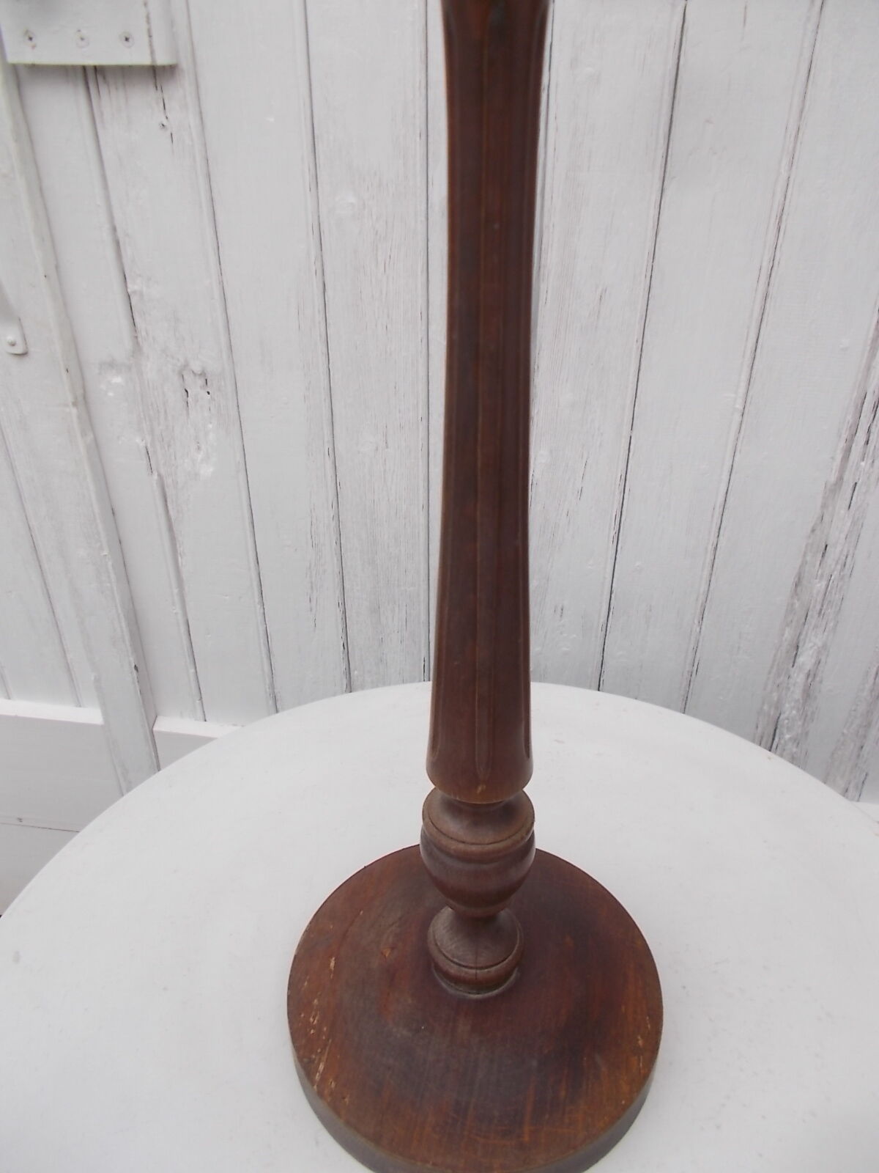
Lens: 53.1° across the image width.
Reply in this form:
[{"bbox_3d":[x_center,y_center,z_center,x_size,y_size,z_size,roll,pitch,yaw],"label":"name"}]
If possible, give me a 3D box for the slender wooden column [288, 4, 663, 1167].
[{"bbox_3d":[0.020,-0.003,0.389,0.220,0.594,0.220,0,30,0],"label":"slender wooden column"}]

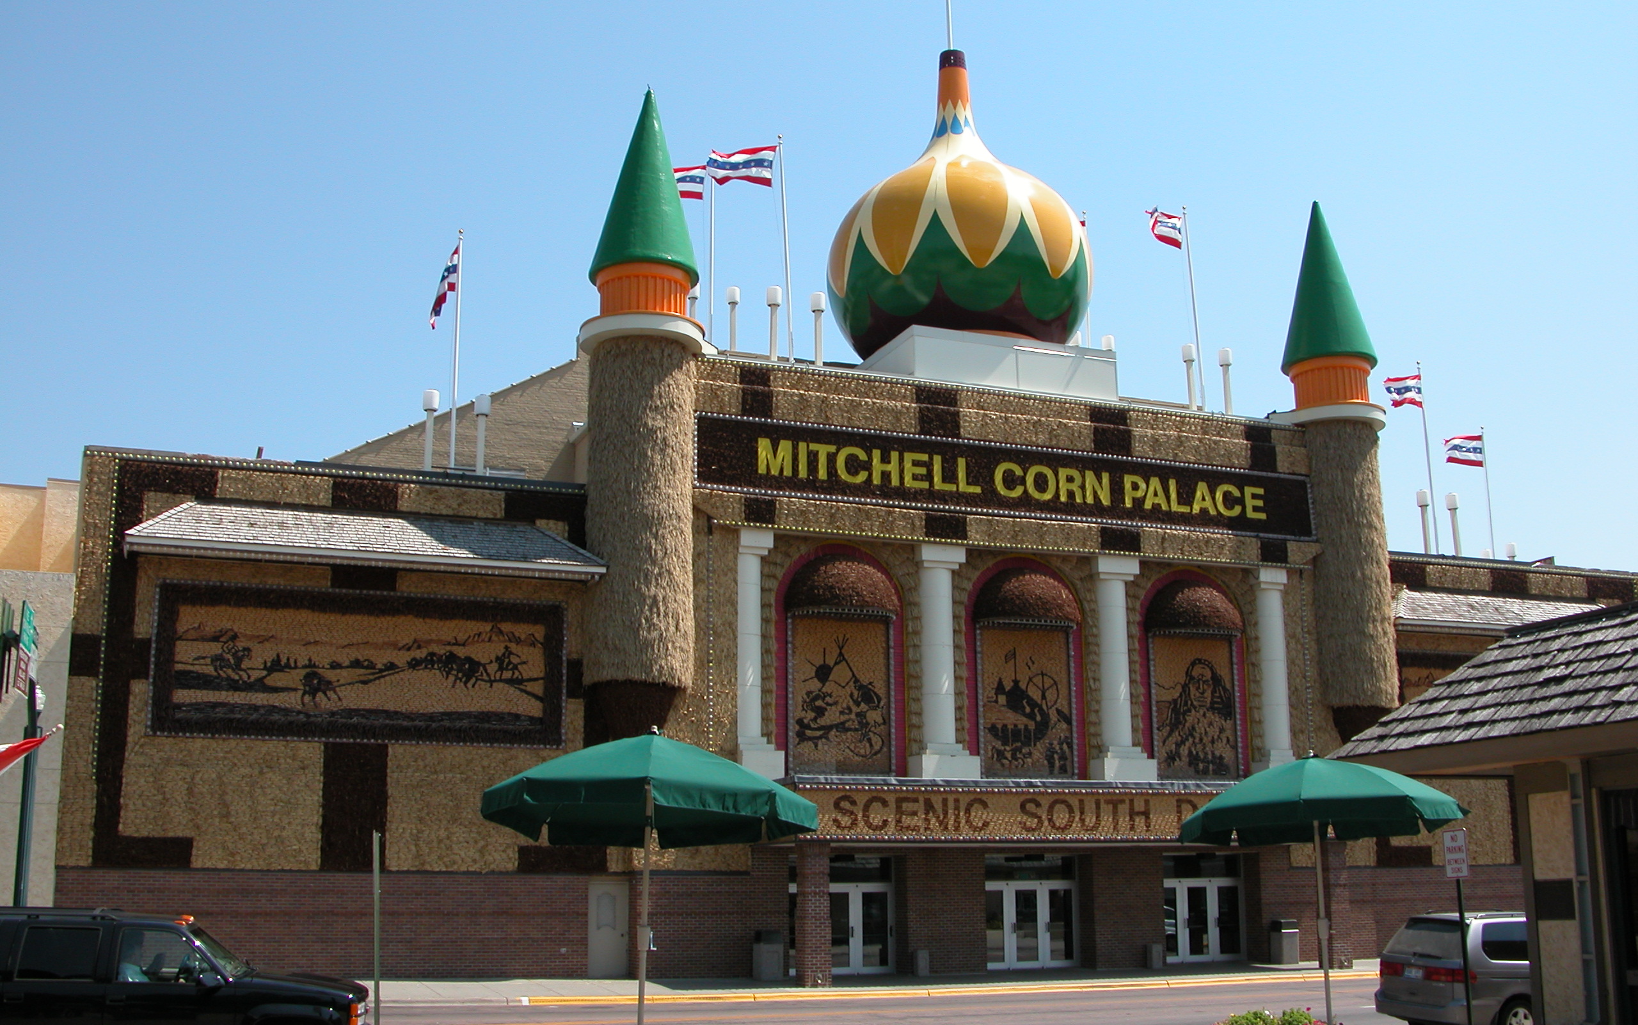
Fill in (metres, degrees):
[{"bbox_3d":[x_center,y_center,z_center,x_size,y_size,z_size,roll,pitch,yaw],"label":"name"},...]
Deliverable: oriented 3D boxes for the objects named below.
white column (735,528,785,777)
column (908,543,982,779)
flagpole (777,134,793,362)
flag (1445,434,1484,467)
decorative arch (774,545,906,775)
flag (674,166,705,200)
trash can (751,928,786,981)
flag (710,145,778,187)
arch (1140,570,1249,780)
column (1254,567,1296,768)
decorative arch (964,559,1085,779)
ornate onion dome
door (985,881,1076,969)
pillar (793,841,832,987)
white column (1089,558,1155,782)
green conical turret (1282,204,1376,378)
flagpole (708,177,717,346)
[{"bbox_3d":[-1.615,3.430,40.010,1.250,6.100,1.000,5,-14,-20],"label":"white column"},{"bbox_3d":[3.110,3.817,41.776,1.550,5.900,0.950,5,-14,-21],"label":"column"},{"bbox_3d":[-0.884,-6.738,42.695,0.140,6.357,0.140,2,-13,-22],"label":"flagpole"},{"bbox_3d":[22.010,-2.116,56.463,1.550,1.120,0.280,5,-14,-21],"label":"flag"},{"bbox_3d":[0.670,3.639,40.909,3.480,5.800,0.750,5,-14,-21],"label":"decorative arch"},{"bbox_3d":[-4.270,-9.934,49.733,1.700,1.220,0.300,-1,-13,0],"label":"flag"},{"bbox_3d":[-1.139,10.276,38.441,0.570,1.170,0.570,5,-14,-21],"label":"trash can"},{"bbox_3d":[-2.052,-9.315,43.951,1.800,1.200,0.300,2,-13,-8],"label":"flag"},{"bbox_3d":[10.353,4.339,44.726,3.480,5.800,0.750,5,-14,-21],"label":"arch"},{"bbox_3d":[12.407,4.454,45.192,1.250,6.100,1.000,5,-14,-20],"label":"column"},{"bbox_3d":[5.127,3.889,41.083,3.406,5.561,0.800,5,-14,-21],"label":"decorative arch"},{"bbox_3d":[4.099,-9.316,49.103,7.700,9.850,7.700,0,-13,0],"label":"ornate onion dome"},{"bbox_3d":[5.353,10.517,42.265,2.750,2.200,0.150,5,-14,-20],"label":"door"},{"bbox_3d":[-0.107,8.426,34.679,0.600,2.950,0.600,5,-14,-20],"label":"pillar"},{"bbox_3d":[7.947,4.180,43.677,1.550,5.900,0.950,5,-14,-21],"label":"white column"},{"bbox_3d":[15.056,-6.941,49.594,2.800,5.250,2.800,5,-14,-21],"label":"green conical turret"},{"bbox_3d":[-3.189,-7.784,49.333,0.130,6.150,0.130,5,-14,-20],"label":"flagpole"}]

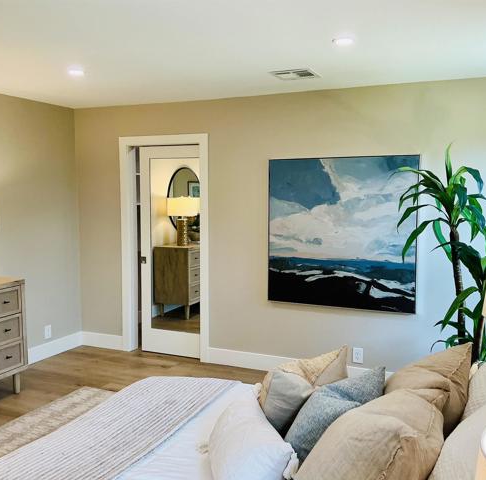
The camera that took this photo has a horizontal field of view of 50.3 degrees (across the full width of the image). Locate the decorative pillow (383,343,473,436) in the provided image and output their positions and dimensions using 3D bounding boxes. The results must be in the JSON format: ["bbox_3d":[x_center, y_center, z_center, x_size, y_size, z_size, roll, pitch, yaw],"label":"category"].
[{"bbox_3d":[0.710,0.647,2.019,0.220,0.490,0.540,38,18,15],"label":"decorative pillow"}]

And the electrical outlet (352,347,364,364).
[{"bbox_3d":[0.965,0.970,4.331,0.080,0.124,0.010,2,6,23],"label":"electrical outlet"}]

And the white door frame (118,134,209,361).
[{"bbox_3d":[-0.742,0.077,5.033,0.985,2.134,0.140,2,6,23],"label":"white door frame"}]

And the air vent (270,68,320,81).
[{"bbox_3d":[0.369,-1.166,3.694,0.305,0.020,0.285,2,6,23],"label":"air vent"}]

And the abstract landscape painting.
[{"bbox_3d":[0.802,-0.053,4.283,1.235,1.230,0.045,2,6,23],"label":"abstract landscape painting"}]

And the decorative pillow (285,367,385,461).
[{"bbox_3d":[0.331,0.683,1.923,0.180,0.460,0.480,44,20,13],"label":"decorative pillow"}]

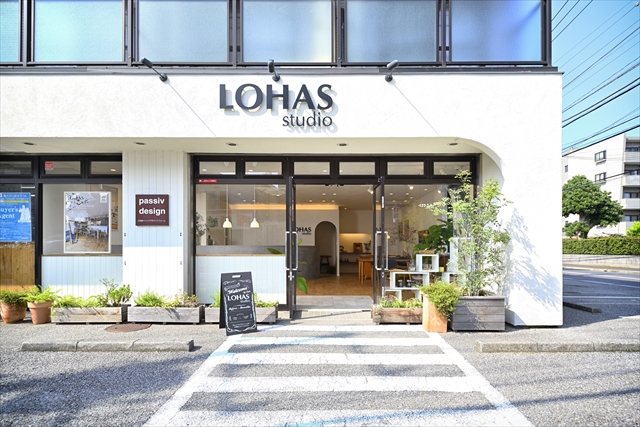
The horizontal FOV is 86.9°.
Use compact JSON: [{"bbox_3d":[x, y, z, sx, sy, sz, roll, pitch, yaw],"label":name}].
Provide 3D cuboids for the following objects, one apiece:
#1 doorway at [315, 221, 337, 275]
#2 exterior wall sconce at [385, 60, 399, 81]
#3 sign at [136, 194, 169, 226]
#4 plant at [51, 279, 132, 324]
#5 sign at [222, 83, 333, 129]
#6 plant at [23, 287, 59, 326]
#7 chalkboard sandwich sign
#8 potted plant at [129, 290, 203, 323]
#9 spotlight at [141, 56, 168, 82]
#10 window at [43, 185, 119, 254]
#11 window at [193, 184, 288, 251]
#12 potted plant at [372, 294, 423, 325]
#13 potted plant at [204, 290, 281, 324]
[{"bbox_3d":[0.190,1.110,10.600,0.700,1.760,0.180,0,0,0],"label":"doorway"},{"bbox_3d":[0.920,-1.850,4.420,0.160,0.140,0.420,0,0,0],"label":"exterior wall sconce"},{"bbox_3d":[-2.755,-0.050,5.560,0.540,0.515,0.030,0,0,0],"label":"sign"},{"bbox_3d":[-3.280,1.260,4.920,1.080,0.620,0.320,0,0,0],"label":"plant"},{"bbox_3d":[-0.587,-1.463,4.600,1.540,0.580,0.060,0,0,0],"label":"sign"},{"bbox_3d":[-4.020,1.300,4.880,0.430,0.520,0.430,0,0,0],"label":"plant"},{"bbox_3d":[-1.090,1.170,4.500,0.385,0.770,0.350,0,0,-26],"label":"chalkboard sandwich sign"},{"bbox_3d":[-2.215,1.345,4.910,1.030,0.460,0.320,0,0,0],"label":"potted plant"},{"bbox_3d":[-2.180,-1.885,4.450,0.130,0.140,0.500,0,0,0],"label":"spotlight"},{"bbox_3d":[-3.970,0.100,5.700,1.420,1.180,0.100,0,0,0],"label":"window"},{"bbox_3d":[-1.335,0.090,5.700,1.520,1.180,0.100,0,0,0],"label":"window"},{"bbox_3d":[1.250,1.365,4.880,0.980,0.400,0.280,0,0,0],"label":"potted plant"},{"bbox_3d":[-1.117,1.345,4.910,1.030,0.460,0.320,0,0,0],"label":"potted plant"}]

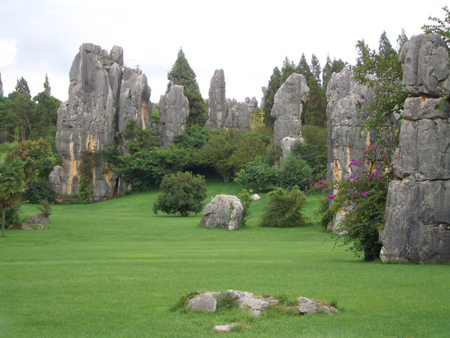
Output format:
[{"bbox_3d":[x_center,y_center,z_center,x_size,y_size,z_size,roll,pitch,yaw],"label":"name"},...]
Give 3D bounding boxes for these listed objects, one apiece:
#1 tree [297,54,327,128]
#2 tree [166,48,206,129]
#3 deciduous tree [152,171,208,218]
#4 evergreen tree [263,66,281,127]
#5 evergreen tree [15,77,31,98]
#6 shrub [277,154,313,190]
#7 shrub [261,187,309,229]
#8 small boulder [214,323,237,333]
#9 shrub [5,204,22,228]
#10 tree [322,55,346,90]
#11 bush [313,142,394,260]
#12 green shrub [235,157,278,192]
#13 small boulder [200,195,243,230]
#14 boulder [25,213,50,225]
[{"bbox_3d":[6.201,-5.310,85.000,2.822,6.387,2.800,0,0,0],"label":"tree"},{"bbox_3d":[-3.027,-5.976,90.000,3.302,7.155,3.302,0,0,0],"label":"tree"},{"bbox_3d":[-2.107,1.158,53.000,2.500,2.084,2.500,0,0,0],"label":"deciduous tree"},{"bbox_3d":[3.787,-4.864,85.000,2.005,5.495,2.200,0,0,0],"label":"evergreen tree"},{"bbox_3d":[-18.576,-5.779,105.000,1.651,5.412,1.651,0,0,0],"label":"evergreen tree"},{"bbox_3d":[4.068,0.205,67.000,2.107,2.107,2.002,0,0,0],"label":"shrub"},{"bbox_3d":[2.132,1.345,40.000,1.782,1.468,1.650,0,0,0],"label":"shrub"},{"bbox_3d":[0.006,1.883,13.600,0.261,0.119,0.220,0,0,0],"label":"small boulder"},{"bbox_3d":[-7.816,1.725,42.000,0.771,0.844,0.732,0,0,0],"label":"shrub"},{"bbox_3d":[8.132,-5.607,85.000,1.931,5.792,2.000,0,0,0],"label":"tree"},{"bbox_3d":[2.863,0.724,25.500,1.827,2.629,1.800,0,0,0],"label":"bush"},{"bbox_3d":[1.874,0.317,66.000,2.652,2.076,2.520,0,0,0],"label":"green shrub"},{"bbox_3d":[-0.101,1.463,38.500,1.446,1.211,1.150,0,0,0],"label":"small boulder"},{"bbox_3d":[-7.044,1.860,43.000,0.977,0.526,0.750,0,0,0],"label":"boulder"}]

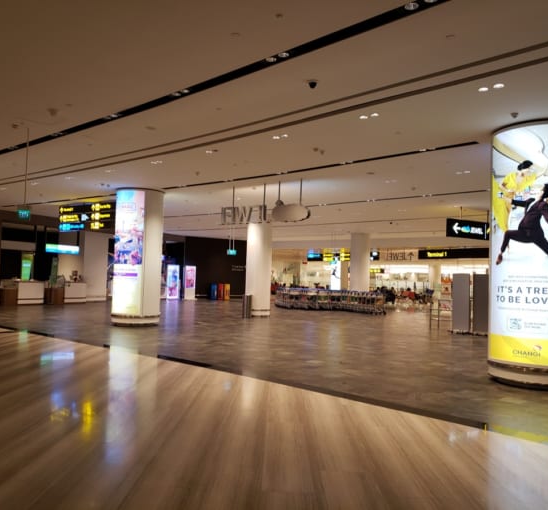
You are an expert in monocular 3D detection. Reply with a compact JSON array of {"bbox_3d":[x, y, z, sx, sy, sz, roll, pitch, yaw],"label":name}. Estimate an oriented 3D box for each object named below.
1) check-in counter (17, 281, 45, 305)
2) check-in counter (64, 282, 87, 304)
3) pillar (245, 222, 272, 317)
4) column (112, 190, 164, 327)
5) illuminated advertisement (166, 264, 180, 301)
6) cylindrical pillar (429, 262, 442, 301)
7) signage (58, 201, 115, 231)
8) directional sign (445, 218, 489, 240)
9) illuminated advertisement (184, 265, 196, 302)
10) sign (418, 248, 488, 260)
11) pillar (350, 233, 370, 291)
[{"bbox_3d":[-11.226,1.703,23.319,0.700,1.050,1.270,0,-3,38],"label":"check-in counter"},{"bbox_3d":[-10.381,1.908,26.018,0.660,1.020,1.250,0,-3,35],"label":"check-in counter"},{"bbox_3d":[-0.600,0.435,20.995,1.000,4.100,1.000,2,-2,0],"label":"pillar"},{"bbox_3d":[-4.287,0.076,16.163,1.460,4.200,1.460,2,-2,0],"label":"column"},{"bbox_3d":[-6.154,1.705,31.130,0.760,2.020,0.250,3,-3,-26],"label":"illuminated advertisement"},{"bbox_3d":[13.599,2.262,42.962,1.000,3.180,1.000,2,-2,0],"label":"cylindrical pillar"},{"bbox_3d":[-6.477,-1.323,17.964,3.300,0.950,0.200,0,-3,33],"label":"signage"},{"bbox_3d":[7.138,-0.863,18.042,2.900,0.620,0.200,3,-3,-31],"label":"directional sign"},{"bbox_3d":[-5.086,1.735,31.000,0.720,2.020,0.280,3,-3,-33],"label":"illuminated advertisement"},{"bbox_3d":[10.147,-0.006,28.407,0.220,0.510,4.700,4,-3,-40],"label":"sign"},{"bbox_3d":[4.725,0.886,27.793,1.020,4.100,1.020,2,-2,0],"label":"pillar"}]

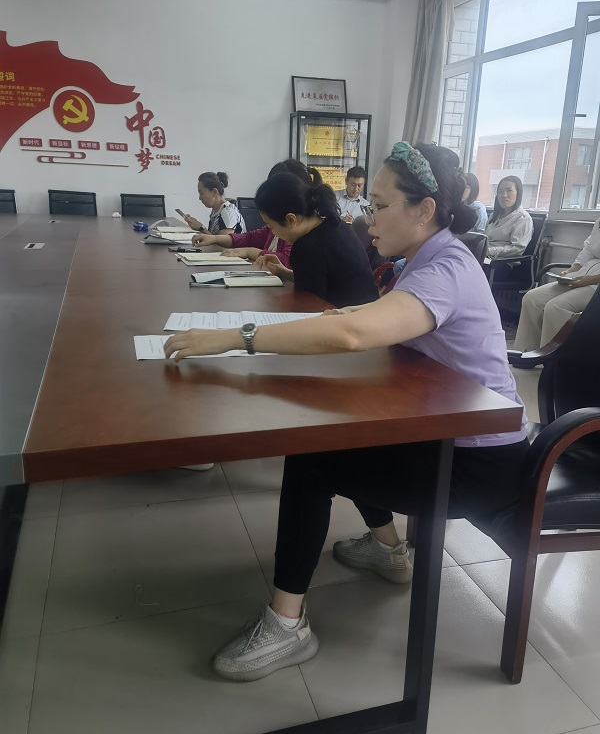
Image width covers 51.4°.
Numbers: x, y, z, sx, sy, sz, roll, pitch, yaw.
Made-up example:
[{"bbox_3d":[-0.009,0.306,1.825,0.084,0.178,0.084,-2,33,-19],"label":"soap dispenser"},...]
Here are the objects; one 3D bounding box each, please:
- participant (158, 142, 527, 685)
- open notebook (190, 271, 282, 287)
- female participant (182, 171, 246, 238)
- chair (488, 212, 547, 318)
[{"bbox_3d":[0.133,0.072,1.584,0.940,1.205,0.590,-2,18,-12],"label":"participant"},{"bbox_3d":[-0.246,-0.336,2.370,0.330,0.022,0.260,-4,19,-17],"label":"open notebook"},{"bbox_3d":[-0.574,-0.724,4.192,0.630,1.125,0.500,-4,18,-16],"label":"female participant"},{"bbox_3d":[1.265,-0.611,4.335,0.600,0.930,0.560,-5,18,-20],"label":"chair"}]

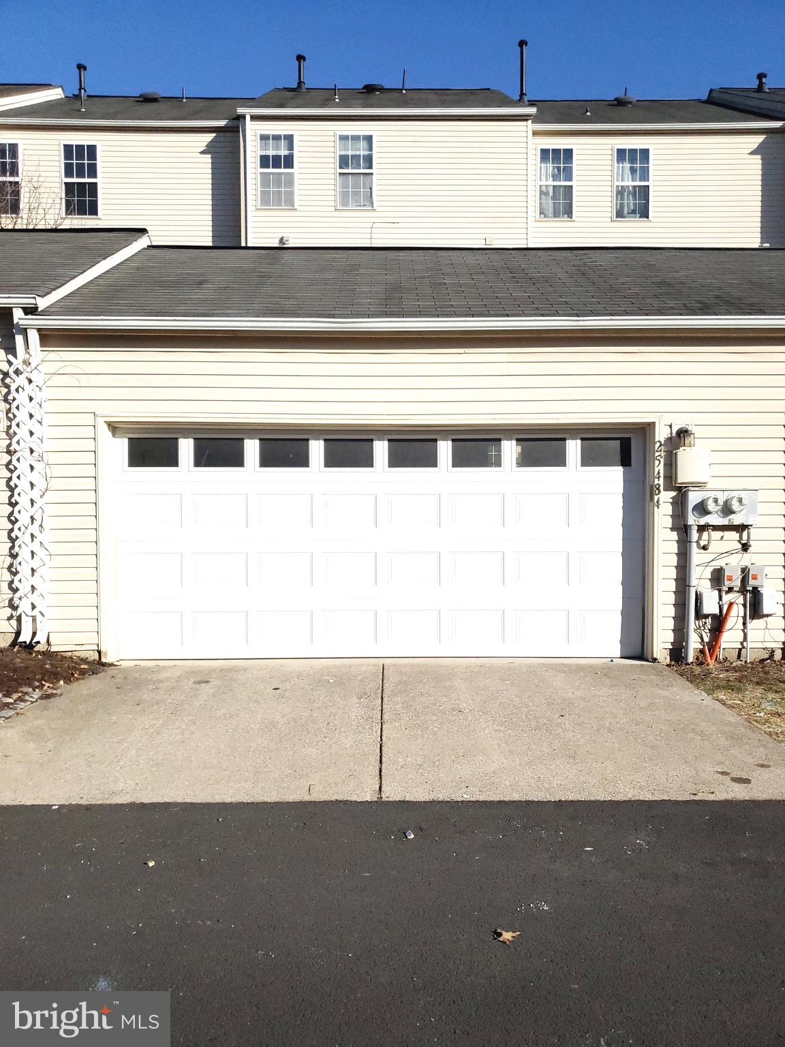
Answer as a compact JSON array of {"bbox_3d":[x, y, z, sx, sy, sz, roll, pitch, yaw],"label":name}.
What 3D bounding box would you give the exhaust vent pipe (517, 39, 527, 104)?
[{"bbox_3d":[2.817,-9.770,17.000,0.205,1.390,0.205,0,2,0],"label":"exhaust vent pipe"}]

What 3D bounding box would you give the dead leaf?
[{"bbox_3d":[0.408,1.470,2.799,0.094,0.025,0.075,0,2,0],"label":"dead leaf"}]

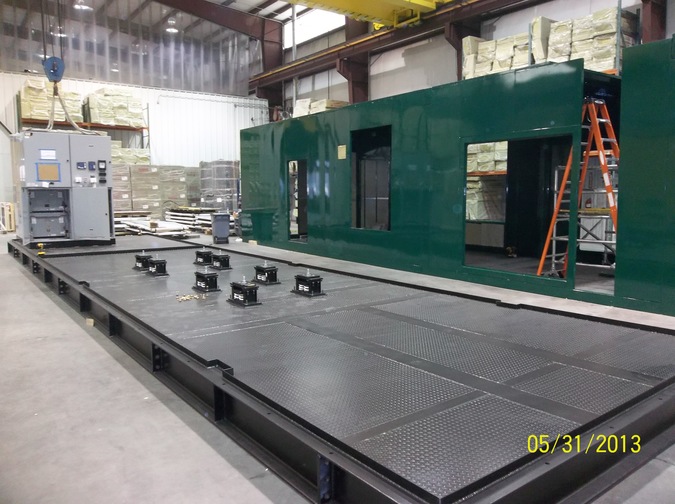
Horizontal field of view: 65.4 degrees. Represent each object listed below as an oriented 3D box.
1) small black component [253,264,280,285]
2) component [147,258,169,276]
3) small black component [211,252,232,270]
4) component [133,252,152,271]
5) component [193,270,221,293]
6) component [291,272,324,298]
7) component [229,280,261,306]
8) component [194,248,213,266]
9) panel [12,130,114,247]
[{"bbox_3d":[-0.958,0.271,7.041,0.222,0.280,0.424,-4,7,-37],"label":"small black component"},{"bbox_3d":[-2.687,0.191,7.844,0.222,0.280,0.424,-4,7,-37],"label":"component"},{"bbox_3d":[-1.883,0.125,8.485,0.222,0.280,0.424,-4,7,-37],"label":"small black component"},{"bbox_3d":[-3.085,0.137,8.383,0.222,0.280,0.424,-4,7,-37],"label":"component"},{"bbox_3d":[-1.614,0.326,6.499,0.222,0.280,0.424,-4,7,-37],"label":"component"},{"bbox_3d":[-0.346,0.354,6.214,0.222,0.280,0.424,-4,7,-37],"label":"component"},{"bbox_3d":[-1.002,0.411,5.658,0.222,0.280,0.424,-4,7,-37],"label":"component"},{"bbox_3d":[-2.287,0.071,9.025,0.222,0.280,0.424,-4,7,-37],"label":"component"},{"bbox_3d":[-6.882,-1.514,13.206,1.893,2.643,2.184,-4,7,-37],"label":"panel"}]

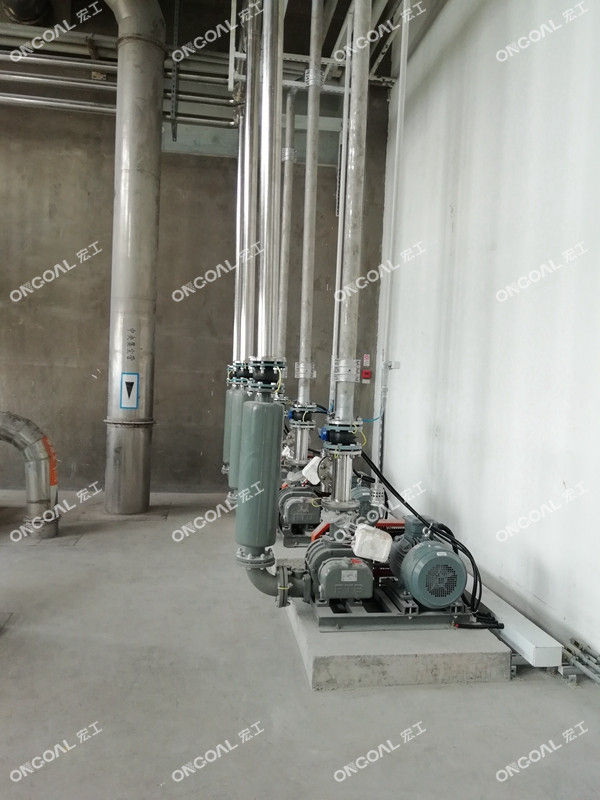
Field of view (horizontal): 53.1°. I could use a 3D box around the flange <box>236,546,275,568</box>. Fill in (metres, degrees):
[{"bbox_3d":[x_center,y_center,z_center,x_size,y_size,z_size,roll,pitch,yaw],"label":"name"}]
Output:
[{"bbox_3d":[-0.239,0.859,3.270,0.210,0.052,0.210,2,3,-9],"label":"flange"}]

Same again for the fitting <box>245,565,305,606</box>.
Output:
[{"bbox_3d":[-0.139,1.010,3.280,0.320,0.240,0.215,2,3,-9],"label":"fitting"}]

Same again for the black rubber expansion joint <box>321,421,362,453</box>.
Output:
[{"bbox_3d":[0.237,0.204,3.310,0.215,0.175,0.205,2,3,-9],"label":"black rubber expansion joint"}]

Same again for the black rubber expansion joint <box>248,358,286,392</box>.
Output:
[{"bbox_3d":[-0.176,-0.133,3.260,0.205,0.175,0.205,2,3,-9],"label":"black rubber expansion joint"}]

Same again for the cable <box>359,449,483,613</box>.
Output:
[{"bbox_3d":[0.670,0.730,3.420,0.600,0.820,0.420,2,3,-9],"label":"cable"}]

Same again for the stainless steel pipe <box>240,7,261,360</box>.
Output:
[{"bbox_3d":[-0.379,-1.677,4.707,0.096,2.764,0.096,2,3,-9],"label":"stainless steel pipe"}]

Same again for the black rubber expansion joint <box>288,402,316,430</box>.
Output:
[{"bbox_3d":[0.025,0.131,4.780,0.210,0.180,0.205,2,3,-9],"label":"black rubber expansion joint"}]

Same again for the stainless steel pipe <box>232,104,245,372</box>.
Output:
[{"bbox_3d":[-0.609,-1.686,6.170,0.096,2.641,0.096,2,3,-9],"label":"stainless steel pipe"}]

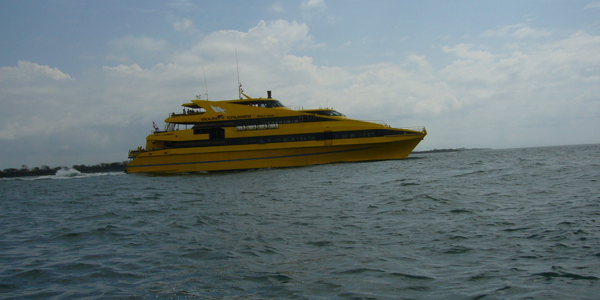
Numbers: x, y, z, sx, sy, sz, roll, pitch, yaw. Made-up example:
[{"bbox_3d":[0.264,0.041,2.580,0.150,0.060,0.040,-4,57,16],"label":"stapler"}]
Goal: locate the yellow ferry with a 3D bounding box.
[{"bbox_3d":[-3.530,-3.440,95.080,45.000,12.000,12.000,-3,-1,9],"label":"yellow ferry"}]

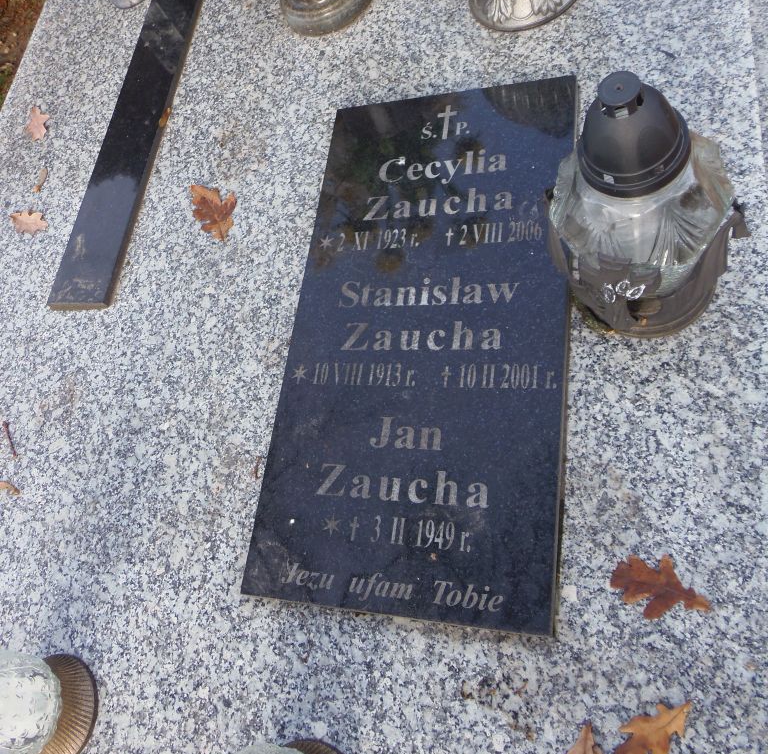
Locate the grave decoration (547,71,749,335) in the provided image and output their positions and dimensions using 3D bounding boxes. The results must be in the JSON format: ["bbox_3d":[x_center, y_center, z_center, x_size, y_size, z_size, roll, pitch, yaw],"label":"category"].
[{"bbox_3d":[0.213,-0.151,0.603,0.170,0.246,0.165,16,74,26],"label":"grave decoration"}]

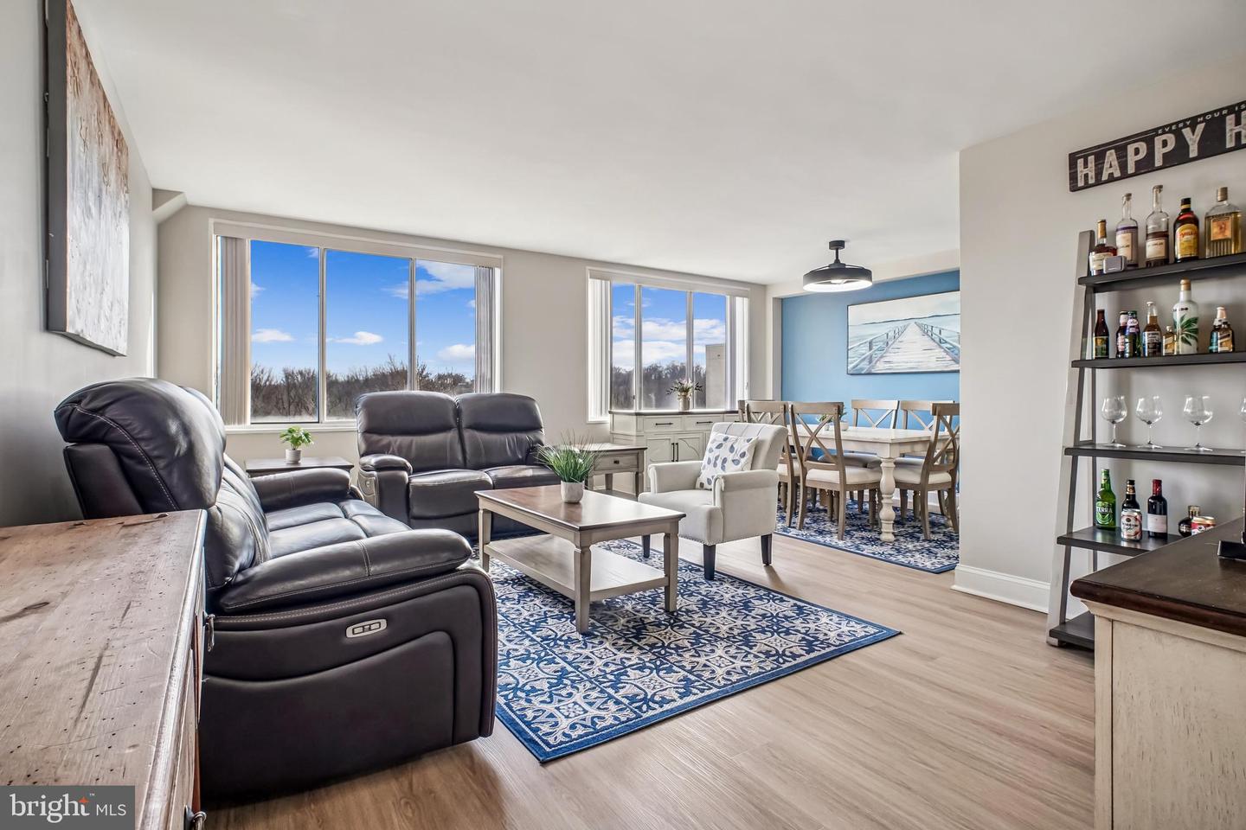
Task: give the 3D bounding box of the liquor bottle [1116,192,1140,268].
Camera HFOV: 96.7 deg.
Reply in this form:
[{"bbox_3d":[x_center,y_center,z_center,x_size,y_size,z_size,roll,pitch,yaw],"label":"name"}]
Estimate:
[{"bbox_3d":[2.166,-0.794,2.376,0.075,0.320,0.075,-1,1,-30],"label":"liquor bottle"}]

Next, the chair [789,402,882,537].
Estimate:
[{"bbox_3d":[1.695,0.405,4.390,0.560,1.010,0.490,-1,1,-30],"label":"chair"}]

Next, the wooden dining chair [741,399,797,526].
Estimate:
[{"bbox_3d":[1.440,0.398,4.800,0.560,1.010,0.490,-1,1,-30],"label":"wooden dining chair"}]

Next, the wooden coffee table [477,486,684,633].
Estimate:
[{"bbox_3d":[-0.305,0.718,3.070,0.595,0.475,1.240,-1,2,-35],"label":"wooden coffee table"}]

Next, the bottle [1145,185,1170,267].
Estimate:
[{"bbox_3d":[2.301,-0.804,2.384,0.077,0.352,0.077,-1,2,-32],"label":"bottle"}]

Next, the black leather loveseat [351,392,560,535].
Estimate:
[{"bbox_3d":[-1.195,0.383,4.495,1.660,1.090,0.950,-1,2,-32],"label":"black leather loveseat"}]

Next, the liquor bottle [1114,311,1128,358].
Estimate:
[{"bbox_3d":[2.121,-0.335,2.343,0.051,0.210,0.051,-1,2,-35],"label":"liquor bottle"}]

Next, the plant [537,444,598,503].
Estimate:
[{"bbox_3d":[-0.288,0.309,3.056,0.330,0.340,0.330,0,1,0],"label":"plant"}]

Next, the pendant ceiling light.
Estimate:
[{"bbox_3d":[1.819,-1.268,4.696,0.550,0.400,0.550,-1,2,-35],"label":"pendant ceiling light"}]

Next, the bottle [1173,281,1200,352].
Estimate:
[{"bbox_3d":[2.309,-0.398,2.270,0.082,0.318,0.082,-1,2,-32],"label":"bottle"}]

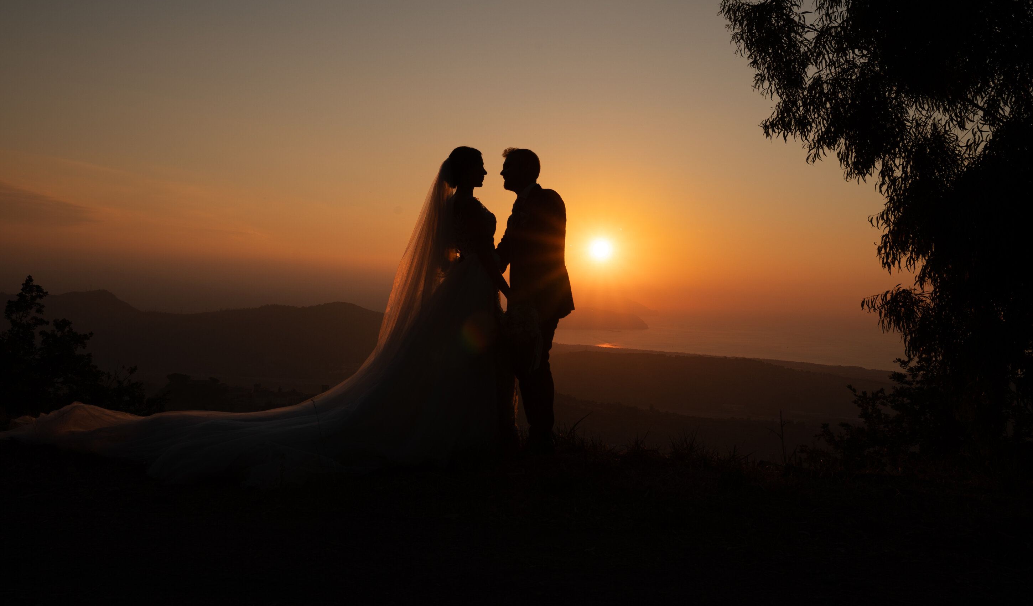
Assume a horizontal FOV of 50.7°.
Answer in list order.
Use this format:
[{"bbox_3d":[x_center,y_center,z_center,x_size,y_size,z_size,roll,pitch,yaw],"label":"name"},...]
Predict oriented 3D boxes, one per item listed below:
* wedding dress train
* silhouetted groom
[{"bbox_3d":[-1.500,0.020,6.150,3.000,1.800,1.250,0,0,0],"label":"wedding dress train"},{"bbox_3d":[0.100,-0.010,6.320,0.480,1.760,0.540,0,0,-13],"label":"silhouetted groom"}]

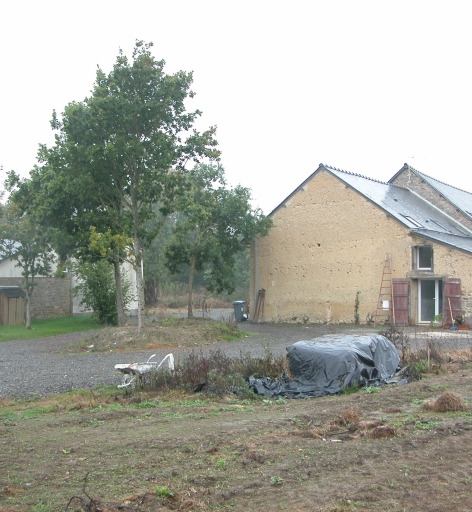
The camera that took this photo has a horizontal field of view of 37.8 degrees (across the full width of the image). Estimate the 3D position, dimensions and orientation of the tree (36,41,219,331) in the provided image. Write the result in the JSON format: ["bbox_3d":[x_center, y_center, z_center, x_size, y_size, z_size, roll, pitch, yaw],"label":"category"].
[{"bbox_3d":[-4.719,-3.072,30.000,7.900,12.600,7.400,0,-1,0],"label":"tree"}]

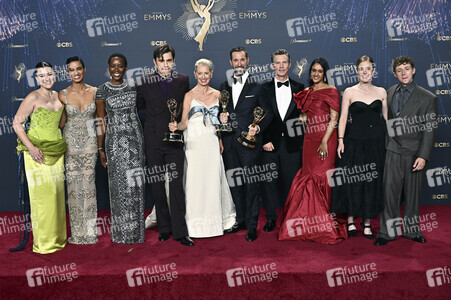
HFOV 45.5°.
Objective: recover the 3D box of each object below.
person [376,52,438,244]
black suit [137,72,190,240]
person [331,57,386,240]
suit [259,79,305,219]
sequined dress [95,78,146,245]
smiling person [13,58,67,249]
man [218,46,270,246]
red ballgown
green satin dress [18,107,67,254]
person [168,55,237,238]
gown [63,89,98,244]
[{"bbox_3d":[1.655,0.013,4.921,0.580,1.701,0.400,1,8,15],"label":"person"},{"bbox_3d":[-0.587,0.055,5.094,0.520,1.572,0.340,-2,8,-8],"label":"black suit"},{"bbox_3d":[1.269,-0.024,5.137,0.530,1.731,0.400,0,8,10],"label":"person"},{"bbox_3d":[0.567,0.002,5.402,0.490,1.427,0.330,0,7,6],"label":"suit"},{"bbox_3d":[-0.987,0.107,5.105,0.450,1.519,0.350,-2,7,-6],"label":"sequined dress"},{"bbox_3d":[-1.666,0.065,4.861,0.480,1.687,0.420,-3,8,-18],"label":"smiling person"},{"bbox_3d":[0.183,-0.071,5.171,0.540,1.817,0.480,1,8,16],"label":"man"},{"bbox_3d":[0.829,0.132,5.100,0.640,1.448,0.550,1,8,15],"label":"red ballgown"},{"bbox_3d":[-1.677,0.264,4.919,0.460,1.323,0.400,-3,8,-18],"label":"green satin dress"},{"bbox_3d":[-0.206,-0.023,5.264,0.620,1.711,0.520,-1,7,-4],"label":"person"},{"bbox_3d":[-1.380,0.158,5.122,0.350,1.469,0.320,-2,8,-8],"label":"gown"}]

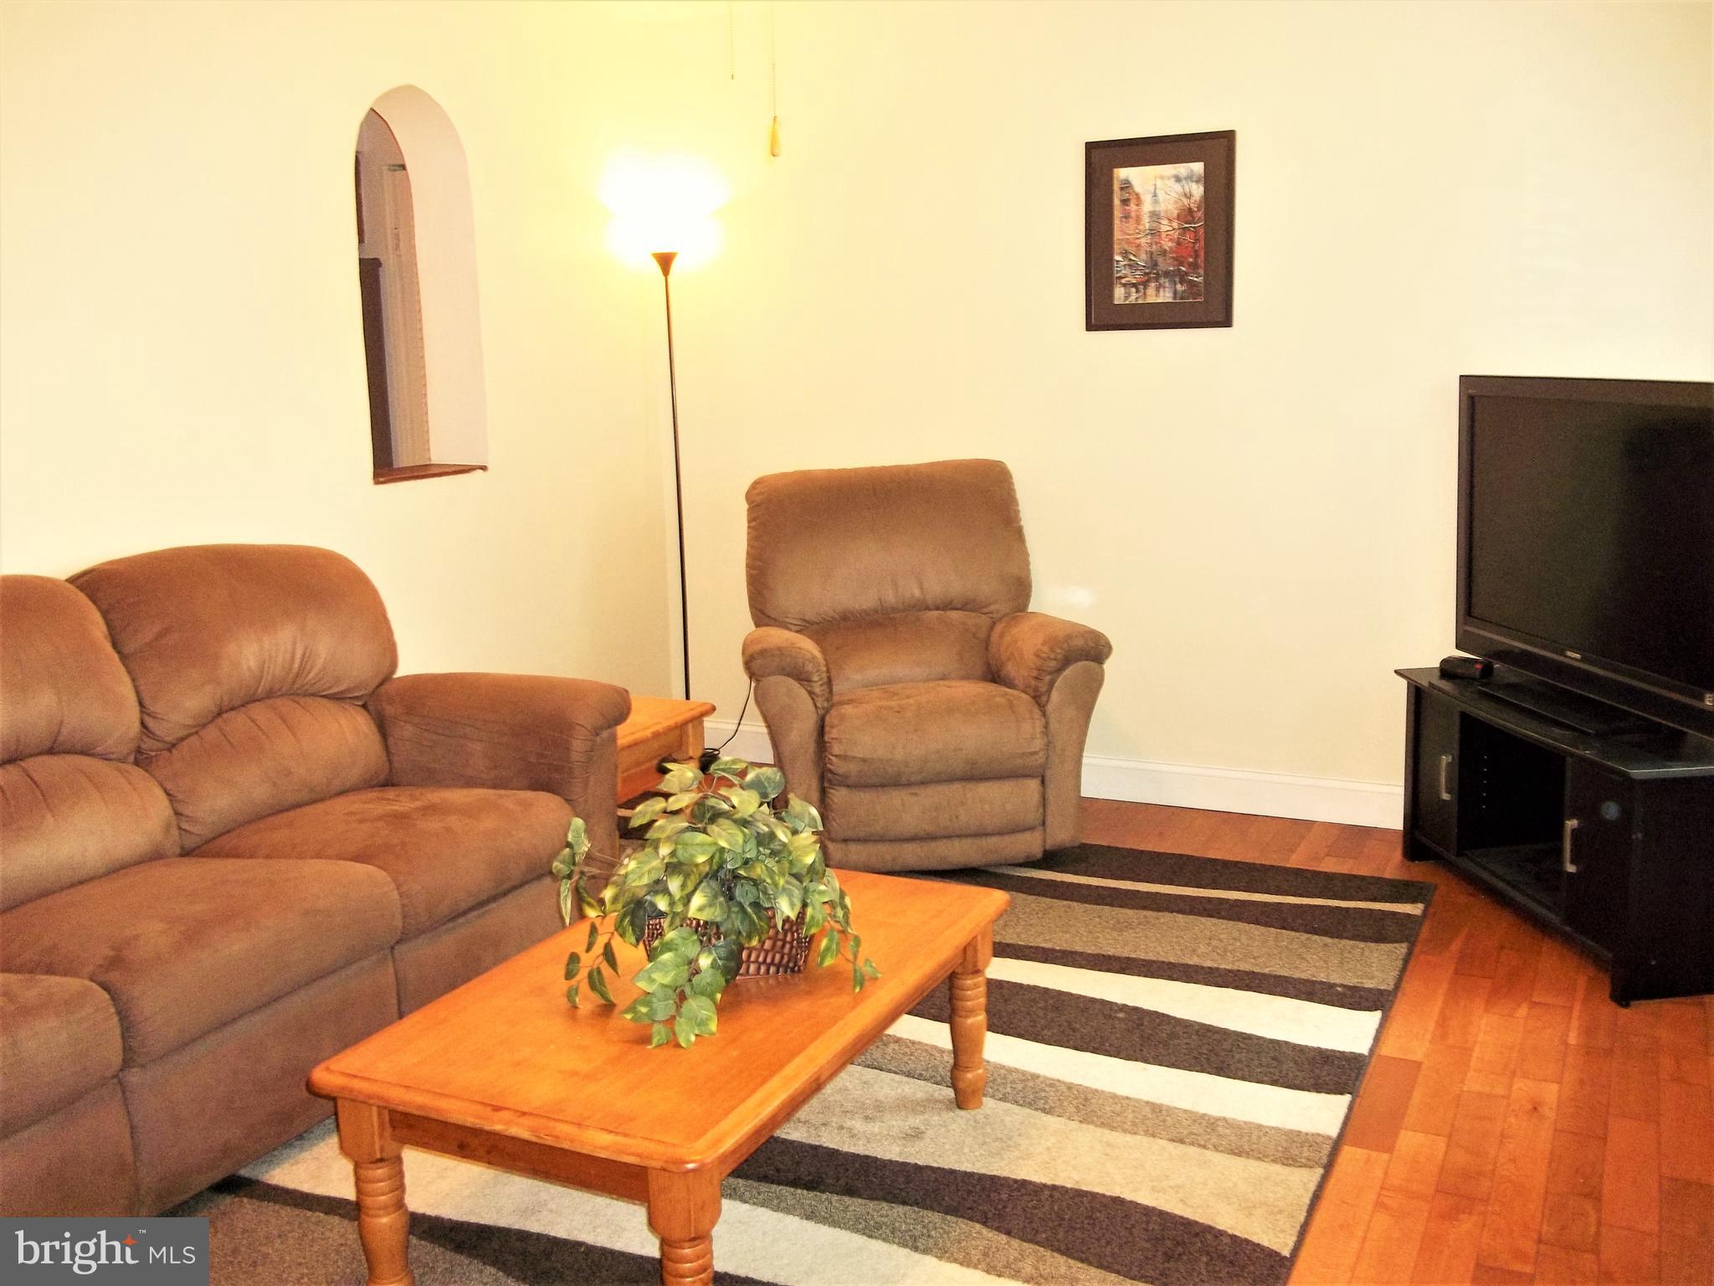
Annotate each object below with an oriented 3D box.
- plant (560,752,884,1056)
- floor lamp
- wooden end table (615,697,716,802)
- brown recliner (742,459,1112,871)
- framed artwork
[{"bbox_3d":[-0.215,0.366,2.490,0.480,0.310,0.460,-2,10,0],"label":"plant"},{"bbox_3d":[-0.590,-0.454,5.239,0.240,1.800,0.240,3,11,26],"label":"floor lamp"},{"bbox_3d":[-0.753,0.428,4.093,0.600,0.470,0.560,3,11,26],"label":"wooden end table"},{"bbox_3d":[0.146,0.045,4.507,0.960,1.030,0.880,-3,10,-8],"label":"brown recliner"},{"bbox_3d":[0.857,-1.162,4.505,0.428,0.532,0.025,3,11,26],"label":"framed artwork"}]

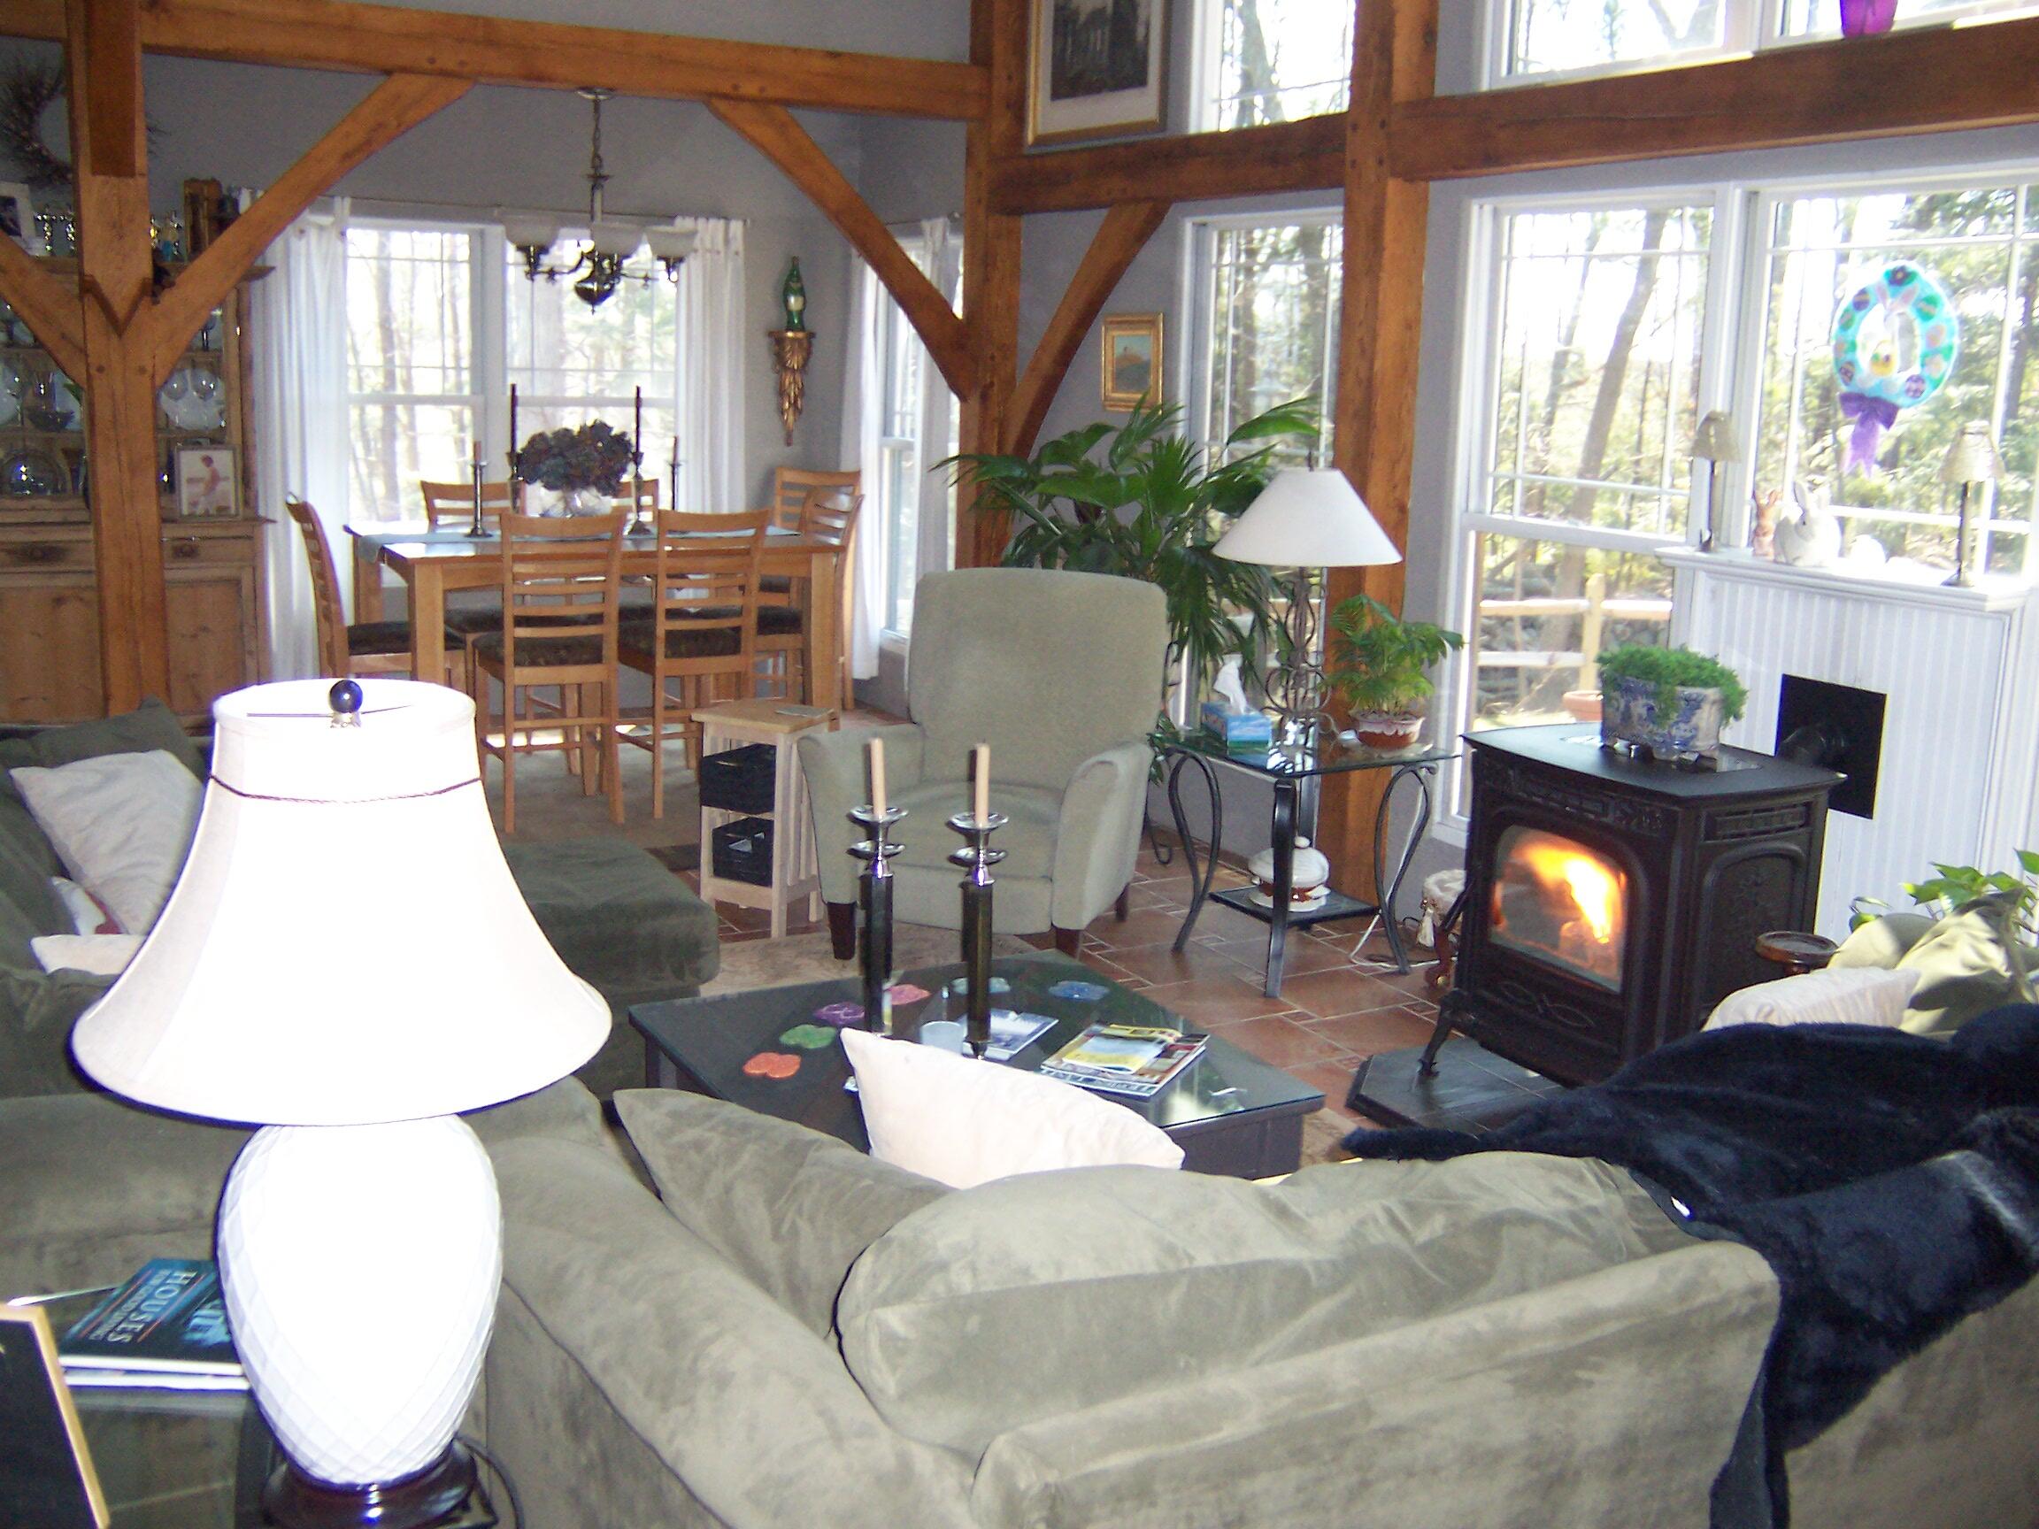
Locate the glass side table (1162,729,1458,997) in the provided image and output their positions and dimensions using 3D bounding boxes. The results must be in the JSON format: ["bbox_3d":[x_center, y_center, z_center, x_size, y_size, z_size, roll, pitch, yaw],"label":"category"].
[{"bbox_3d":[0.724,0.243,5.250,0.635,0.595,0.635,-7,14,-34],"label":"glass side table"}]

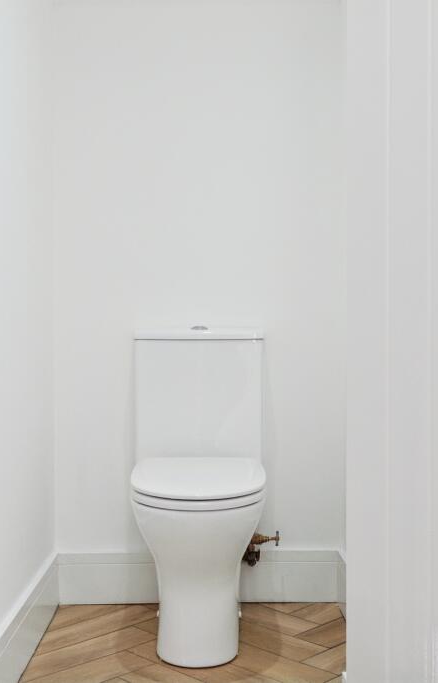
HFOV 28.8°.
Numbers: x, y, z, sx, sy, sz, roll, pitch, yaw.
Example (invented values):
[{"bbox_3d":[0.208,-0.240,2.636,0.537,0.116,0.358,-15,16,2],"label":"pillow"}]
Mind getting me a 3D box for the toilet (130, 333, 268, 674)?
[{"bbox_3d":[-0.060,0.390,2.382,0.378,0.860,0.610,0,0,-1],"label":"toilet"}]

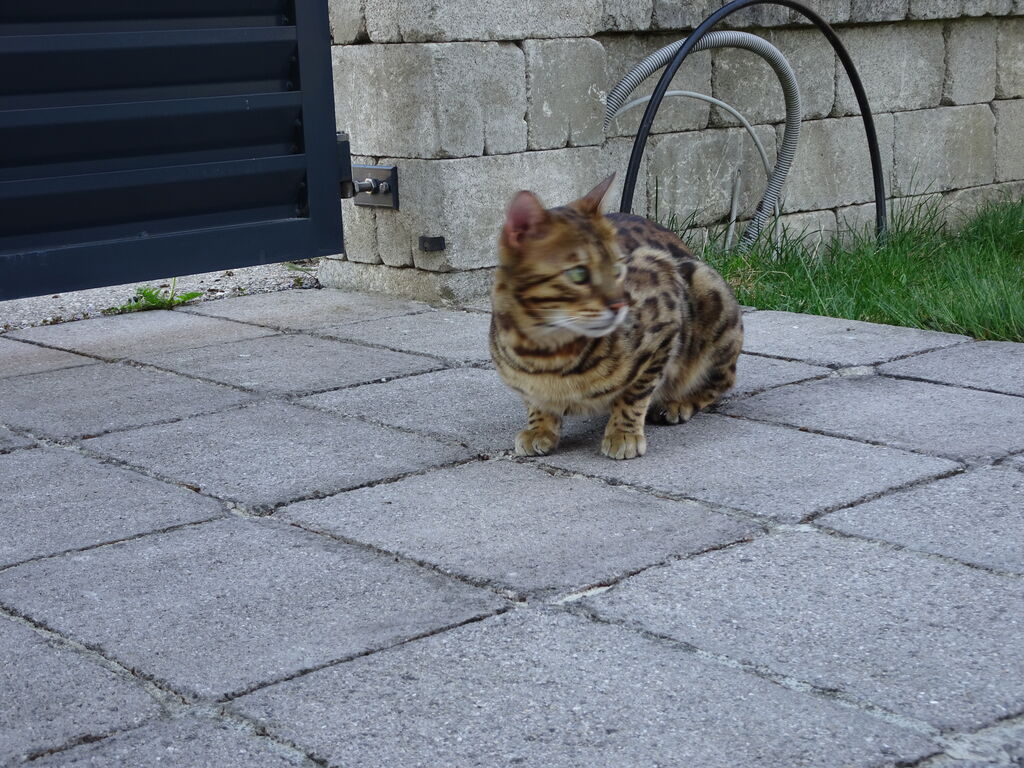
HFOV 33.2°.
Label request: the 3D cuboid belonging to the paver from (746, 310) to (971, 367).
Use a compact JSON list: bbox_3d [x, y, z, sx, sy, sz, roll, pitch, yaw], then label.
[{"bbox_3d":[0.319,-0.025,1.911,0.214,0.055,0.301,-12,16,-41],"label":"paver"}]

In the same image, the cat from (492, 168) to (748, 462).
[{"bbox_3d":[0.110,-0.076,1.496,0.160,0.225,0.290,4,13,23],"label":"cat"}]

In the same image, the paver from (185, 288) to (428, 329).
[{"bbox_3d":[-0.261,-0.070,2.199,0.230,0.055,0.270,-12,16,-41],"label":"paver"}]

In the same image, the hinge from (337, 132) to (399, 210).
[{"bbox_3d":[-0.203,-0.275,2.241,0.068,0.100,0.078,-12,16,-41],"label":"hinge"}]

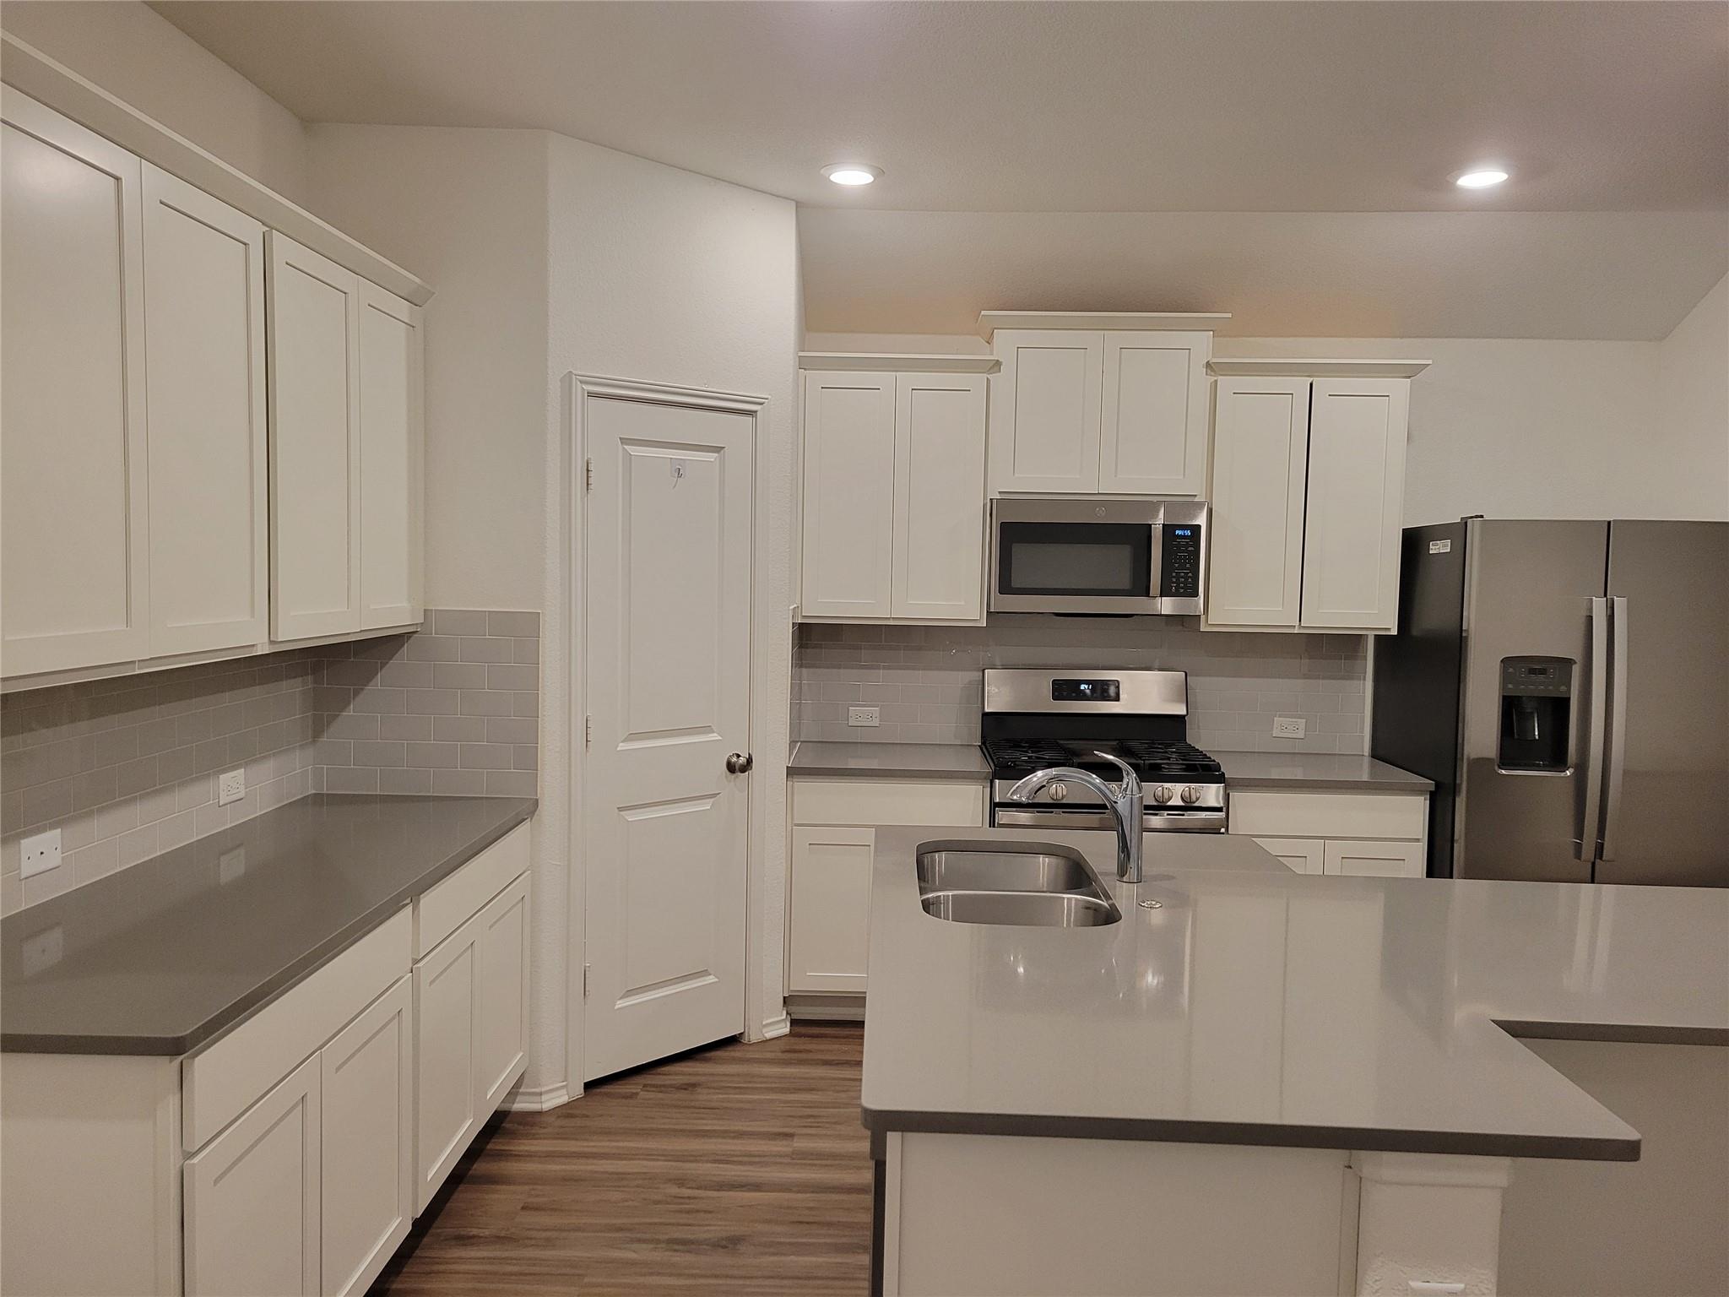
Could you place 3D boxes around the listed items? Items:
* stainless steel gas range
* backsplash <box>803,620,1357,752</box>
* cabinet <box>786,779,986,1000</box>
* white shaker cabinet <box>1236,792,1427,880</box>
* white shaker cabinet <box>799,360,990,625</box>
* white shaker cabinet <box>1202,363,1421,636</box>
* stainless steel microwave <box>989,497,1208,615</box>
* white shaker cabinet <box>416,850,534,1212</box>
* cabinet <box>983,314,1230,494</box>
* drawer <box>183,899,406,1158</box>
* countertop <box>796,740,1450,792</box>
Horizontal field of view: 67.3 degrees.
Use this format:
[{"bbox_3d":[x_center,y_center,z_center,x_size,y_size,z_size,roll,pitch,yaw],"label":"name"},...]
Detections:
[{"bbox_3d":[0.808,0.704,4.595,0.767,1.195,0.705,1,4,1],"label":"stainless steel gas range"},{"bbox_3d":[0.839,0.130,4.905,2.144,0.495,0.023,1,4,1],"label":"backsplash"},{"bbox_3d":[0.086,0.827,4.666,0.681,0.828,0.633,1,4,1],"label":"cabinet"},{"bbox_3d":[1.531,0.857,4.630,0.667,0.828,0.633,1,4,1],"label":"white shaker cabinet"},{"bbox_3d":[0.112,-0.557,4.704,0.676,0.938,0.373,1,4,1],"label":"white shaker cabinet"},{"bbox_3d":[1.549,-0.527,4.667,0.710,0.938,0.373,1,4,1],"label":"white shaker cabinet"},{"bbox_3d":[0.815,-0.319,4.686,0.755,0.410,0.403,1,4,1],"label":"stainless steel microwave"},{"bbox_3d":[-1.272,0.891,3.279,0.620,0.823,0.856,1,4,1],"label":"white shaker cabinet"},{"bbox_3d":[0.831,-0.844,4.665,0.800,0.634,0.373,1,4,1],"label":"cabinet"},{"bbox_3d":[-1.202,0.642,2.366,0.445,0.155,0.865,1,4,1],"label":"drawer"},{"bbox_3d":[0.823,0.414,4.615,2.139,0.033,0.642,1,4,1],"label":"countertop"}]

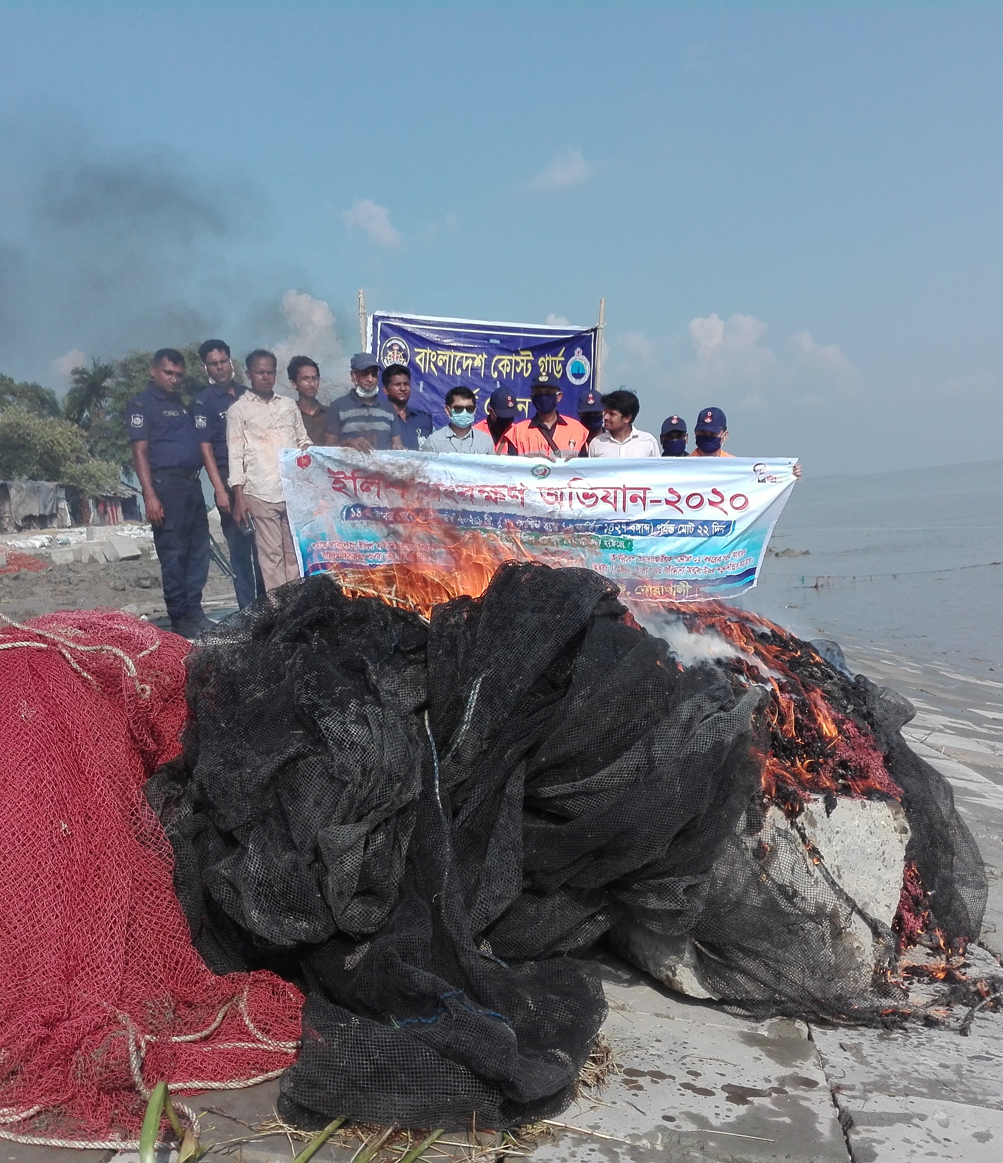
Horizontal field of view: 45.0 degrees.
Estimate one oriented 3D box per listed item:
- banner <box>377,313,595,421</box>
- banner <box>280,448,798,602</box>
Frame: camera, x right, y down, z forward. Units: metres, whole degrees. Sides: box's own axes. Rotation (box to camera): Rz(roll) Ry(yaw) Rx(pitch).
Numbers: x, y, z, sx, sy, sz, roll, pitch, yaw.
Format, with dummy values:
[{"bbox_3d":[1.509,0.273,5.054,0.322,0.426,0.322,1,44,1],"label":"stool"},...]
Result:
[{"bbox_3d":[-0.112,-1.421,8.950,1.900,1.050,0.100,-3,4,-30],"label":"banner"},{"bbox_3d":[0.220,-0.328,7.200,3.080,0.920,0.150,0,3,0],"label":"banner"}]

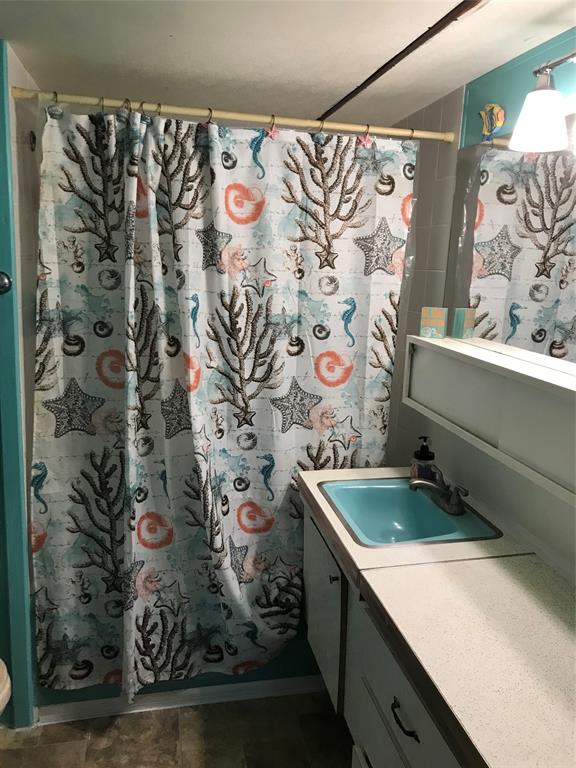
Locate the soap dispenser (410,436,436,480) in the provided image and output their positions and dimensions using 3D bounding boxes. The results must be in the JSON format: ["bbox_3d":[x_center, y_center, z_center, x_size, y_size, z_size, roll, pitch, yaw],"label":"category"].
[{"bbox_3d":[0.473,0.254,2.142,0.068,0.149,0.066,-3,13,-27],"label":"soap dispenser"}]

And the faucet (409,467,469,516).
[{"bbox_3d":[0.451,0.326,1.929,0.174,0.090,0.206,0,12,-13],"label":"faucet"}]

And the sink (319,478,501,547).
[{"bbox_3d":[0.342,0.445,1.896,0.425,0.151,0.482,0,12,-13],"label":"sink"}]

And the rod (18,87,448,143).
[{"bbox_3d":[-0.117,-0.828,1.921,1.371,0.033,0.033,0,12,-13],"label":"rod"}]

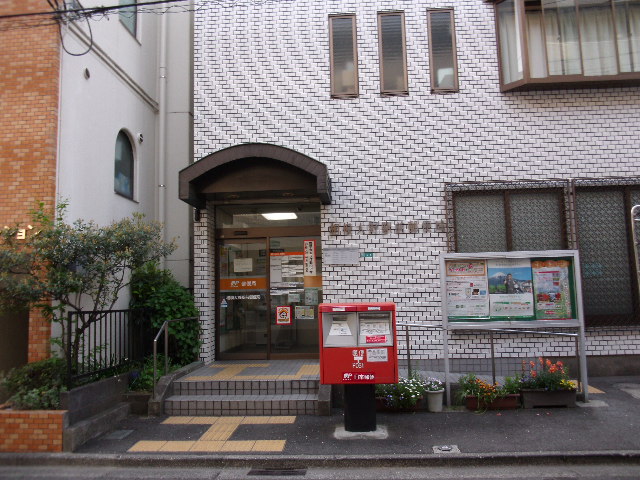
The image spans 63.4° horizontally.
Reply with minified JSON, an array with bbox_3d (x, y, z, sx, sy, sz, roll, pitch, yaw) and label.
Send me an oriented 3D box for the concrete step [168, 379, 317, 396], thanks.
[{"bbox_3d":[-0.923,1.856,6.567,1.853,0.168,0.310,-2,-5,4],"label":"concrete step"}]

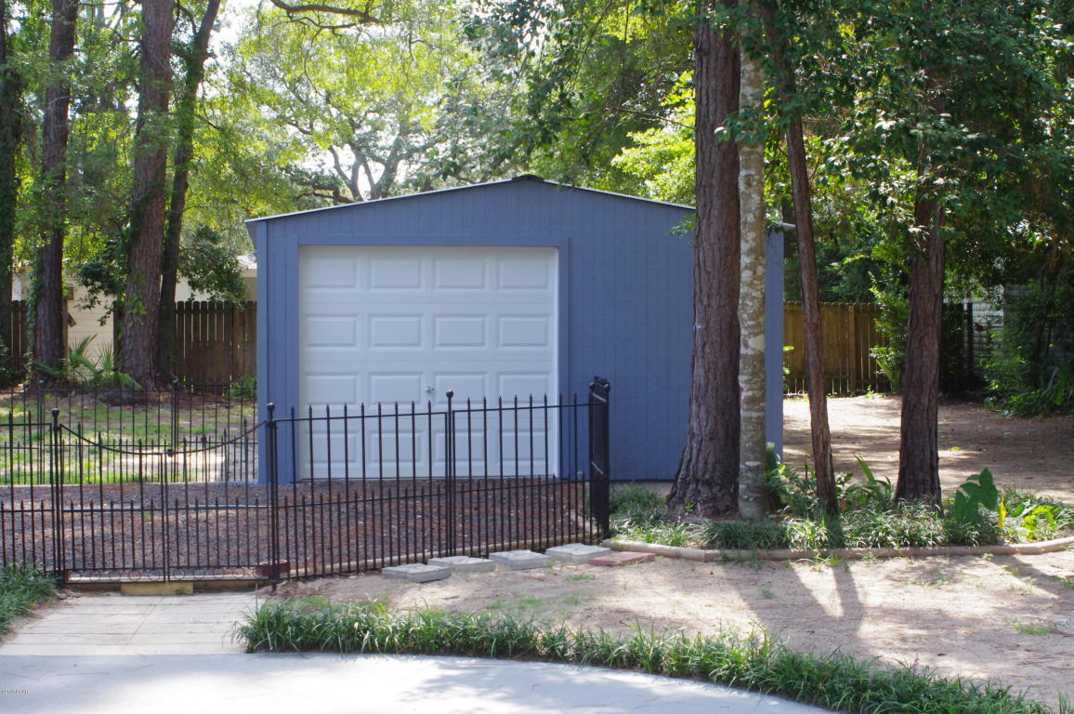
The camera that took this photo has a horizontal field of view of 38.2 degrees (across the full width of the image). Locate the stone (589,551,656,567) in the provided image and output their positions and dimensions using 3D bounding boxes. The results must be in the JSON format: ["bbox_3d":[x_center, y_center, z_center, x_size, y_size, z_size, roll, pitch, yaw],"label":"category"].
[{"bbox_3d":[0.540,1.296,9.861,0.210,0.045,0.405,1,2,38],"label":"stone"}]

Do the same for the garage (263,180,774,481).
[{"bbox_3d":[-0.587,-0.342,17.460,5.171,2.869,6.300,0,1,-9],"label":"garage"}]

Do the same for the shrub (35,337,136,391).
[{"bbox_3d":[-7.955,0.140,27.500,1.680,0.960,1.400,0,1,0],"label":"shrub"}]

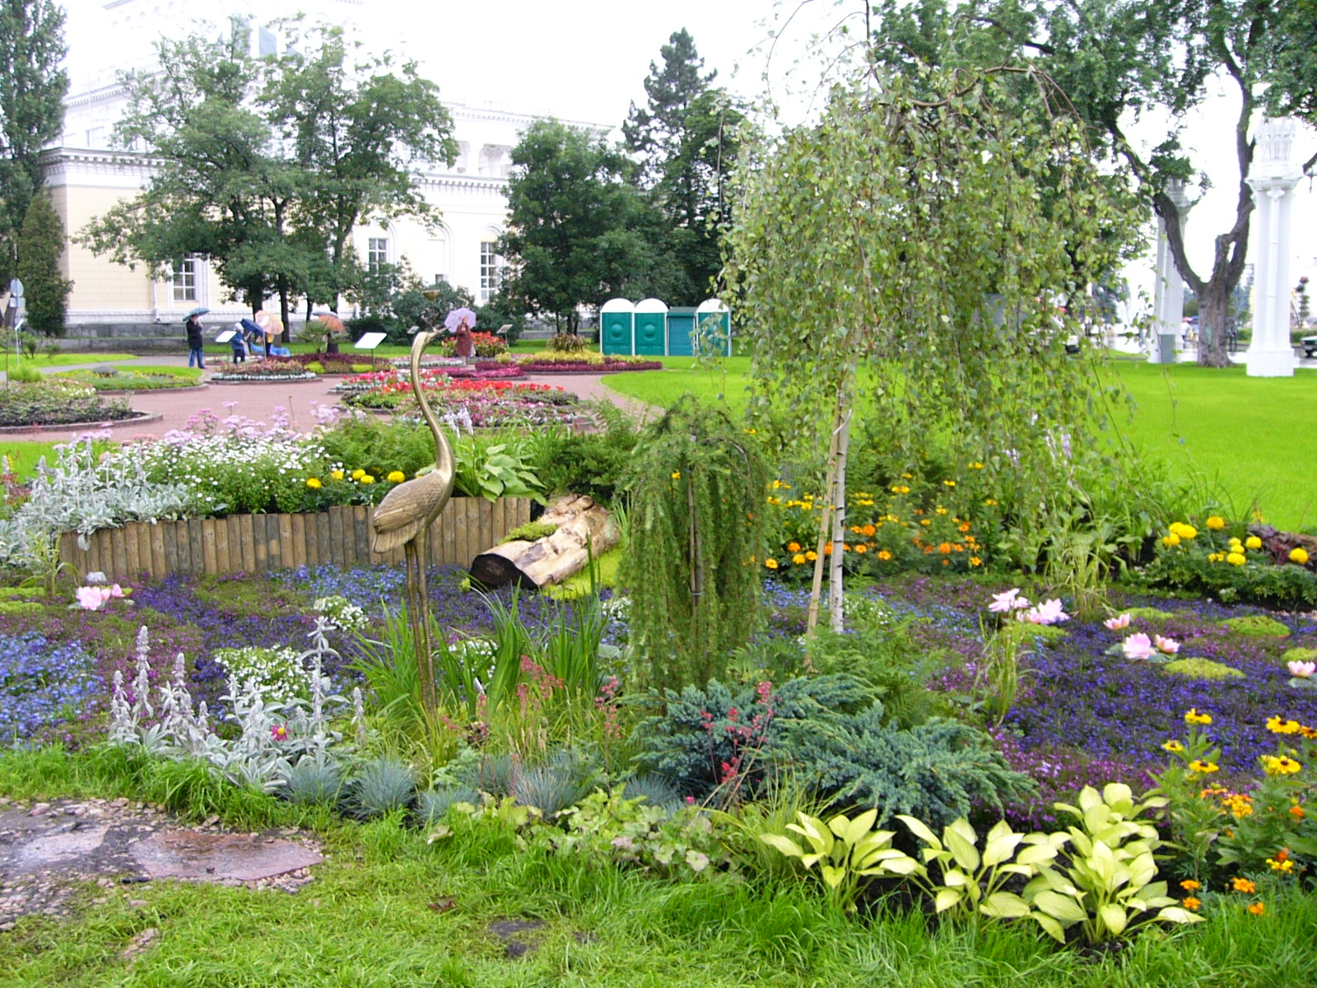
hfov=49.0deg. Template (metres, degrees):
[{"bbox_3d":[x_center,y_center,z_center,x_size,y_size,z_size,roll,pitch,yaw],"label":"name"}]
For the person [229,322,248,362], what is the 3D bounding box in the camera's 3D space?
[{"bbox_3d":[-13.304,-4.770,45.761,0.420,1.380,0.480,4,8,30],"label":"person"}]

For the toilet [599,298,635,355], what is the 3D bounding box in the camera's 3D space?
[{"bbox_3d":[-1.546,-6.173,53.648,1.180,2.250,1.200,0,7,-2],"label":"toilet"}]

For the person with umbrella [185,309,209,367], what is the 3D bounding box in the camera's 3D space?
[{"bbox_3d":[-14.282,-4.838,44.745,0.750,1.880,0.750,6,9,41],"label":"person with umbrella"}]

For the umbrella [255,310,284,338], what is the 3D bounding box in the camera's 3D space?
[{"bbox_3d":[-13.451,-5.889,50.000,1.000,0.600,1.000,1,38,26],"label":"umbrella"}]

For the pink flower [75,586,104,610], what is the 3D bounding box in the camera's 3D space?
[{"bbox_3d":[-2.971,0.543,7.550,0.155,0.120,0.155,0,7,0],"label":"pink flower"}]

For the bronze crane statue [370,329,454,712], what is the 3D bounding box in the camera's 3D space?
[{"bbox_3d":[-0.955,0.126,5.600,0.340,1.540,0.200,-1,7,-11],"label":"bronze crane statue"}]

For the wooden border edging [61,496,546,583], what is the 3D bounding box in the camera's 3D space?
[{"bbox_3d":[-2.117,0.326,8.702,2.780,0.410,0.250,-2,7,-17],"label":"wooden border edging"}]

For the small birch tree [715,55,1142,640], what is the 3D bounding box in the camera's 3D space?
[{"bbox_3d":[1.357,-0.686,7.170,1.950,2.800,1.950,0,7,0],"label":"small birch tree"}]

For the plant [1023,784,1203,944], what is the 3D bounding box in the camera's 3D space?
[{"bbox_3d":[1.187,0.967,3.777,0.450,0.370,0.430,0,7,0],"label":"plant"}]

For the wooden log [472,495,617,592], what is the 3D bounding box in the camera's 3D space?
[{"bbox_3d":[-0.672,0.297,8.700,0.460,0.380,1.050,3,17,23],"label":"wooden log"}]

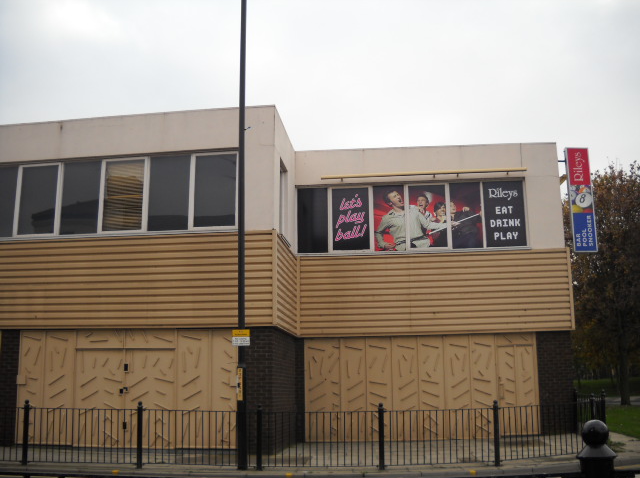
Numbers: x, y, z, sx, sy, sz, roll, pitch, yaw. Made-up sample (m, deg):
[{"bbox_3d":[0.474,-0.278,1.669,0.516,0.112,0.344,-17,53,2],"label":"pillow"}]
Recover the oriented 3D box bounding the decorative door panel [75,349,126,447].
[{"bbox_3d":[-4.322,3.130,13.788,1.081,1.935,0.080,-2,-12,6],"label":"decorative door panel"}]

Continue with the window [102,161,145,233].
[{"bbox_3d":[-4.073,-0.904,14.542,0.879,1.519,0.100,-2,-12,6],"label":"window"}]

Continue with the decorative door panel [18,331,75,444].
[{"bbox_3d":[-5.704,3.080,14.667,1.240,2.288,0.100,-2,-12,7],"label":"decorative door panel"}]

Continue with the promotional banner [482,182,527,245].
[{"bbox_3d":[4.616,-0.636,17.537,1.002,1.705,0.100,-2,-12,7],"label":"promotional banner"}]

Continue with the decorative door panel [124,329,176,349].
[{"bbox_3d":[-3.535,2.109,14.612,1.104,0.380,0.100,-2,-12,7],"label":"decorative door panel"}]

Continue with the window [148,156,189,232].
[{"bbox_3d":[-3.103,-0.929,14.428,0.870,1.590,0.100,-2,-12,6],"label":"window"}]

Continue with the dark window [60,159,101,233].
[{"bbox_3d":[-5.273,-0.917,15.474,0.916,1.656,0.100,-2,-12,7],"label":"dark window"}]

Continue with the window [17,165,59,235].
[{"bbox_3d":[-5.940,-0.810,14.785,0.865,1.518,0.100,-2,-12,6],"label":"window"}]

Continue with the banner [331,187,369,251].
[{"bbox_3d":[0.782,-0.529,17.982,0.946,1.654,0.100,-2,-12,7],"label":"banner"}]

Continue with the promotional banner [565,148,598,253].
[{"bbox_3d":[6.595,-0.969,17.780,0.551,2.710,0.200,-1,-12,4],"label":"promotional banner"}]

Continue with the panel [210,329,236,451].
[{"bbox_3d":[-1.918,3.037,14.215,0.590,2.324,0.100,-2,-12,7],"label":"panel"}]

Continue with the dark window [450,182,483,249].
[{"bbox_3d":[3.484,-0.550,16.700,0.721,1.633,0.100,-2,-12,6],"label":"dark window"}]

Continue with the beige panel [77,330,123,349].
[{"bbox_3d":[-4.430,2.030,14.200,1.050,0.400,0.070,-2,-11,7],"label":"beige panel"}]

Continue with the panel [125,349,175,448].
[{"bbox_3d":[-3.305,3.106,13.659,1.031,1.924,0.080,-2,-12,6],"label":"panel"}]

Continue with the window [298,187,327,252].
[{"bbox_3d":[-0.170,-0.450,17.076,0.735,1.638,0.100,-2,-12,6],"label":"window"}]

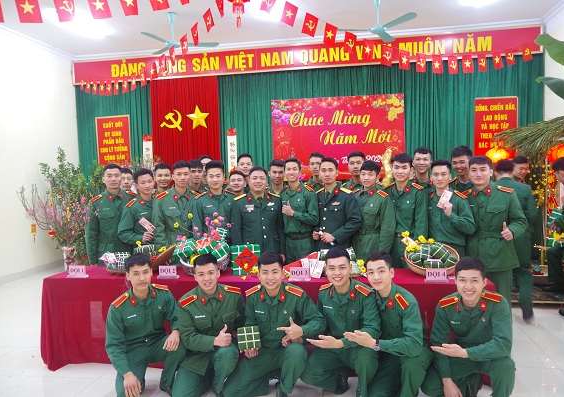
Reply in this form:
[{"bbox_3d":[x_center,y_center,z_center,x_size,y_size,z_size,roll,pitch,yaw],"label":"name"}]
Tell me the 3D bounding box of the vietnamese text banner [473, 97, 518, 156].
[{"bbox_3d":[3.689,-1.237,7.699,0.702,0.987,0.040,-1,2,10],"label":"vietnamese text banner"}]

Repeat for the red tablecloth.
[{"bbox_3d":[-0.194,1.004,3.721,3.540,0.760,0.590,-1,3,9],"label":"red tablecloth"}]

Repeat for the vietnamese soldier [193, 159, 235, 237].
[{"bbox_3d":[-0.611,0.508,4.184,0.500,1.720,0.310,-2,2,-7],"label":"vietnamese soldier"}]

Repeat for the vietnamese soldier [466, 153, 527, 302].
[{"bbox_3d":[1.760,0.507,3.684,0.540,1.700,0.360,0,3,36],"label":"vietnamese soldier"}]

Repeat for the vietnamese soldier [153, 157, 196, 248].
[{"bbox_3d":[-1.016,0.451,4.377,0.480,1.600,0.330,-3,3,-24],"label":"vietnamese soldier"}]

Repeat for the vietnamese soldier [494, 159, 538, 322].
[{"bbox_3d":[2.420,0.436,4.734,0.510,1.690,0.420,-1,2,12],"label":"vietnamese soldier"}]

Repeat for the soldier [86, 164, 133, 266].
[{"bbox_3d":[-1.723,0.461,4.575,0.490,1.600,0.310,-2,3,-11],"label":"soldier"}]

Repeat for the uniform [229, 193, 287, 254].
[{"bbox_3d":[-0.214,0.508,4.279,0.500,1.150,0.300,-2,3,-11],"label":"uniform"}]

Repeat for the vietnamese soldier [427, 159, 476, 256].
[{"bbox_3d":[1.448,0.505,3.834,0.490,1.690,0.360,0,3,27],"label":"vietnamese soldier"}]

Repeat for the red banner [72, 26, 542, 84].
[{"bbox_3d":[0.105,-2.582,8.246,8.695,0.472,0.060,-1,2,10],"label":"red banner"}]

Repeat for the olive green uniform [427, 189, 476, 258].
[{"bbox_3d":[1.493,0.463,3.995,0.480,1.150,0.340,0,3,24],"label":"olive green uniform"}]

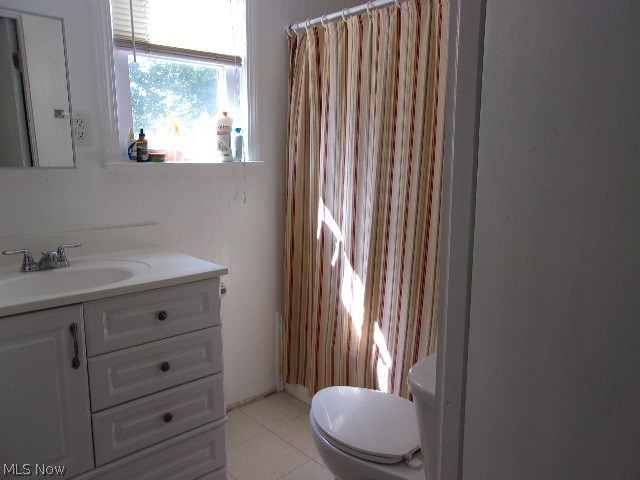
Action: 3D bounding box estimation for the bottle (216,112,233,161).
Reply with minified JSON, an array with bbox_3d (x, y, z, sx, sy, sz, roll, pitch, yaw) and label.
[{"bbox_3d":[-0.423,-0.458,2.219,0.068,0.216,0.046,0,9,2],"label":"bottle"}]

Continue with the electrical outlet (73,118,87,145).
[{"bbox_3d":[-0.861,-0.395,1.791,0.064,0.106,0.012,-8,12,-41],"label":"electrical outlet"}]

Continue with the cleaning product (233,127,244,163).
[{"bbox_3d":[-0.369,-0.432,2.272,0.045,0.148,0.036,-1,9,-6],"label":"cleaning product"}]

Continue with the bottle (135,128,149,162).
[{"bbox_3d":[-0.697,-0.368,1.950,0.044,0.129,0.044,-4,10,-23],"label":"bottle"}]

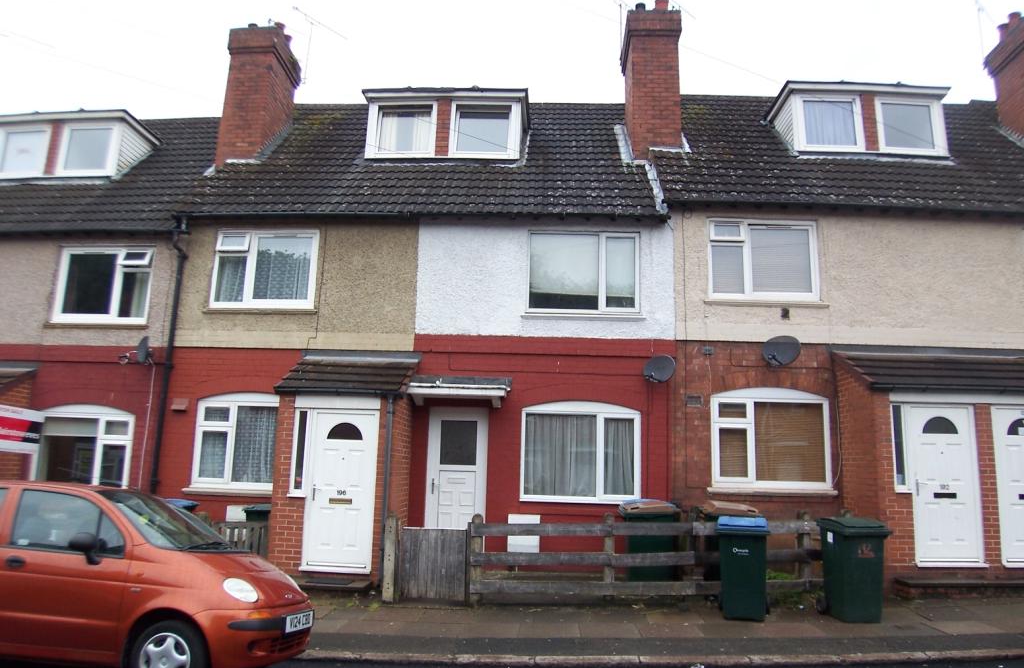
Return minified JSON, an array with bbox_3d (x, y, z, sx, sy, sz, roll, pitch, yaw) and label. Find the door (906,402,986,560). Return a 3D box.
[{"bbox_3d":[5.530,1.916,8.678,0.910,2.050,0.080,1,-10,3],"label":"door"}]

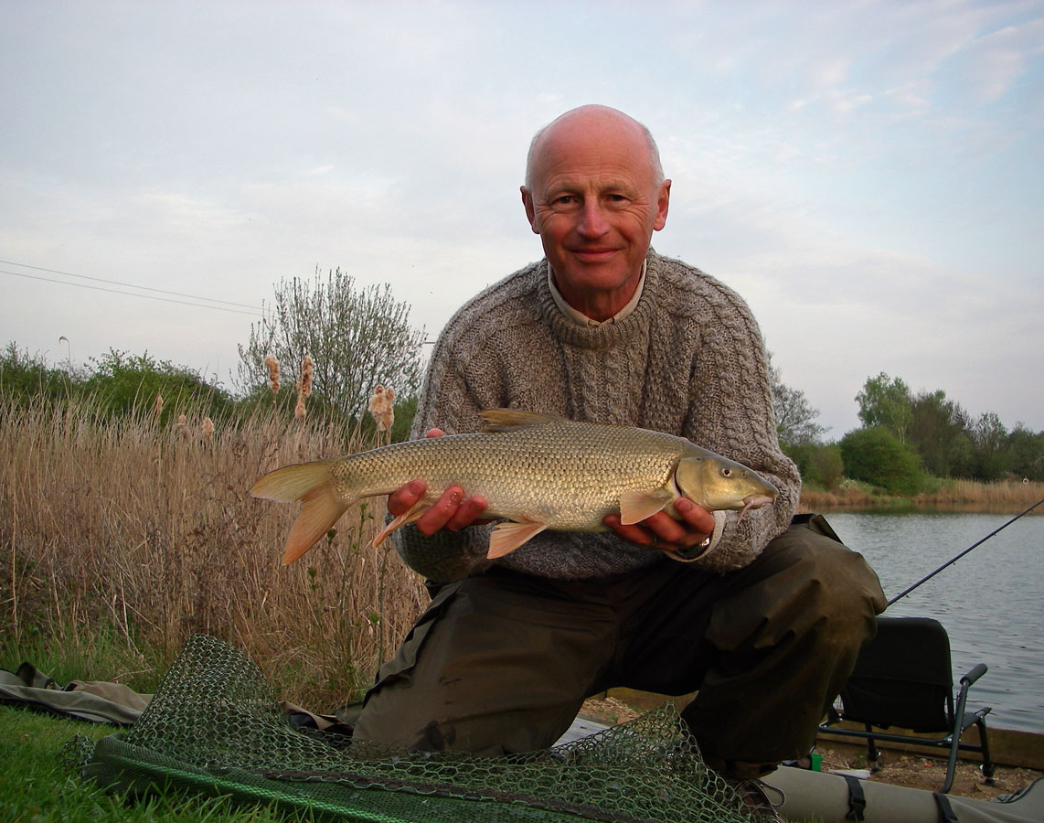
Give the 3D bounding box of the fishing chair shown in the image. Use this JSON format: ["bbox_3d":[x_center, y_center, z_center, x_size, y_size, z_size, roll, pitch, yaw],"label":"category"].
[{"bbox_3d":[1.585,1.157,4.952,0.580,0.680,0.640,-2,-4,28],"label":"fishing chair"}]

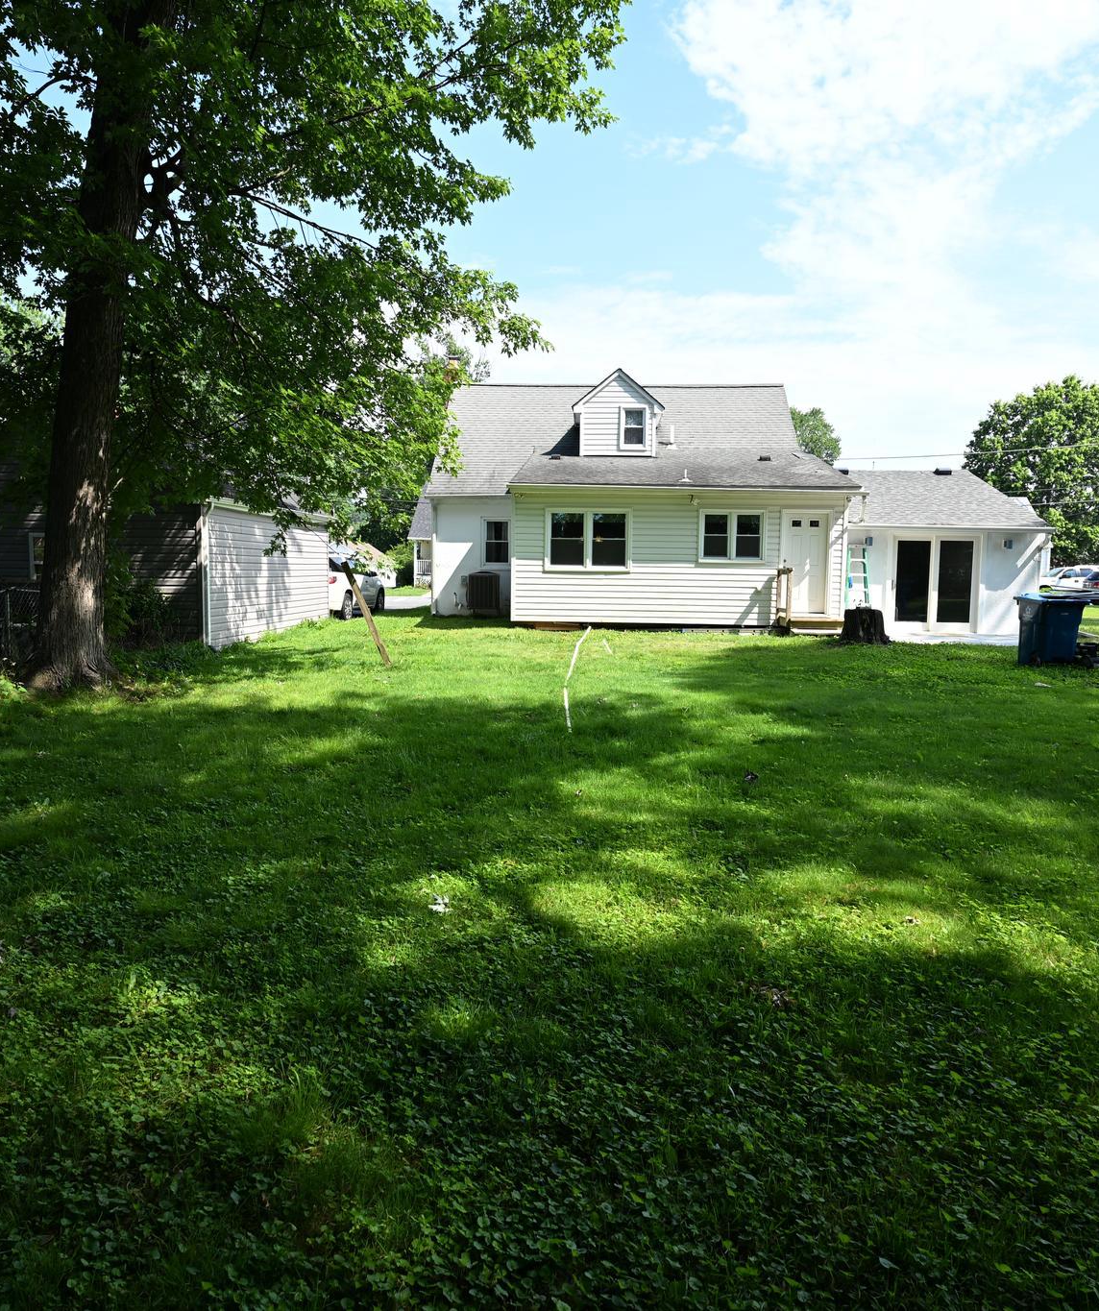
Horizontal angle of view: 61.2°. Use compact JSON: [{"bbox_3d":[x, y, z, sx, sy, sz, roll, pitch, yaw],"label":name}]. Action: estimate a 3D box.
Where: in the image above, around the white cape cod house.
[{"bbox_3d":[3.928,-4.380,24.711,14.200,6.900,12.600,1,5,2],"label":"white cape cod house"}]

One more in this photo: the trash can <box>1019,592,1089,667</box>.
[{"bbox_3d":[8.196,-0.427,15.171,0.850,1.120,0.680,1,5,0],"label":"trash can"}]

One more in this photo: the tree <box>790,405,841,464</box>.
[{"bbox_3d":[14.157,-9.257,55.402,7.500,11.300,7.500,1,5,0],"label":"tree"}]

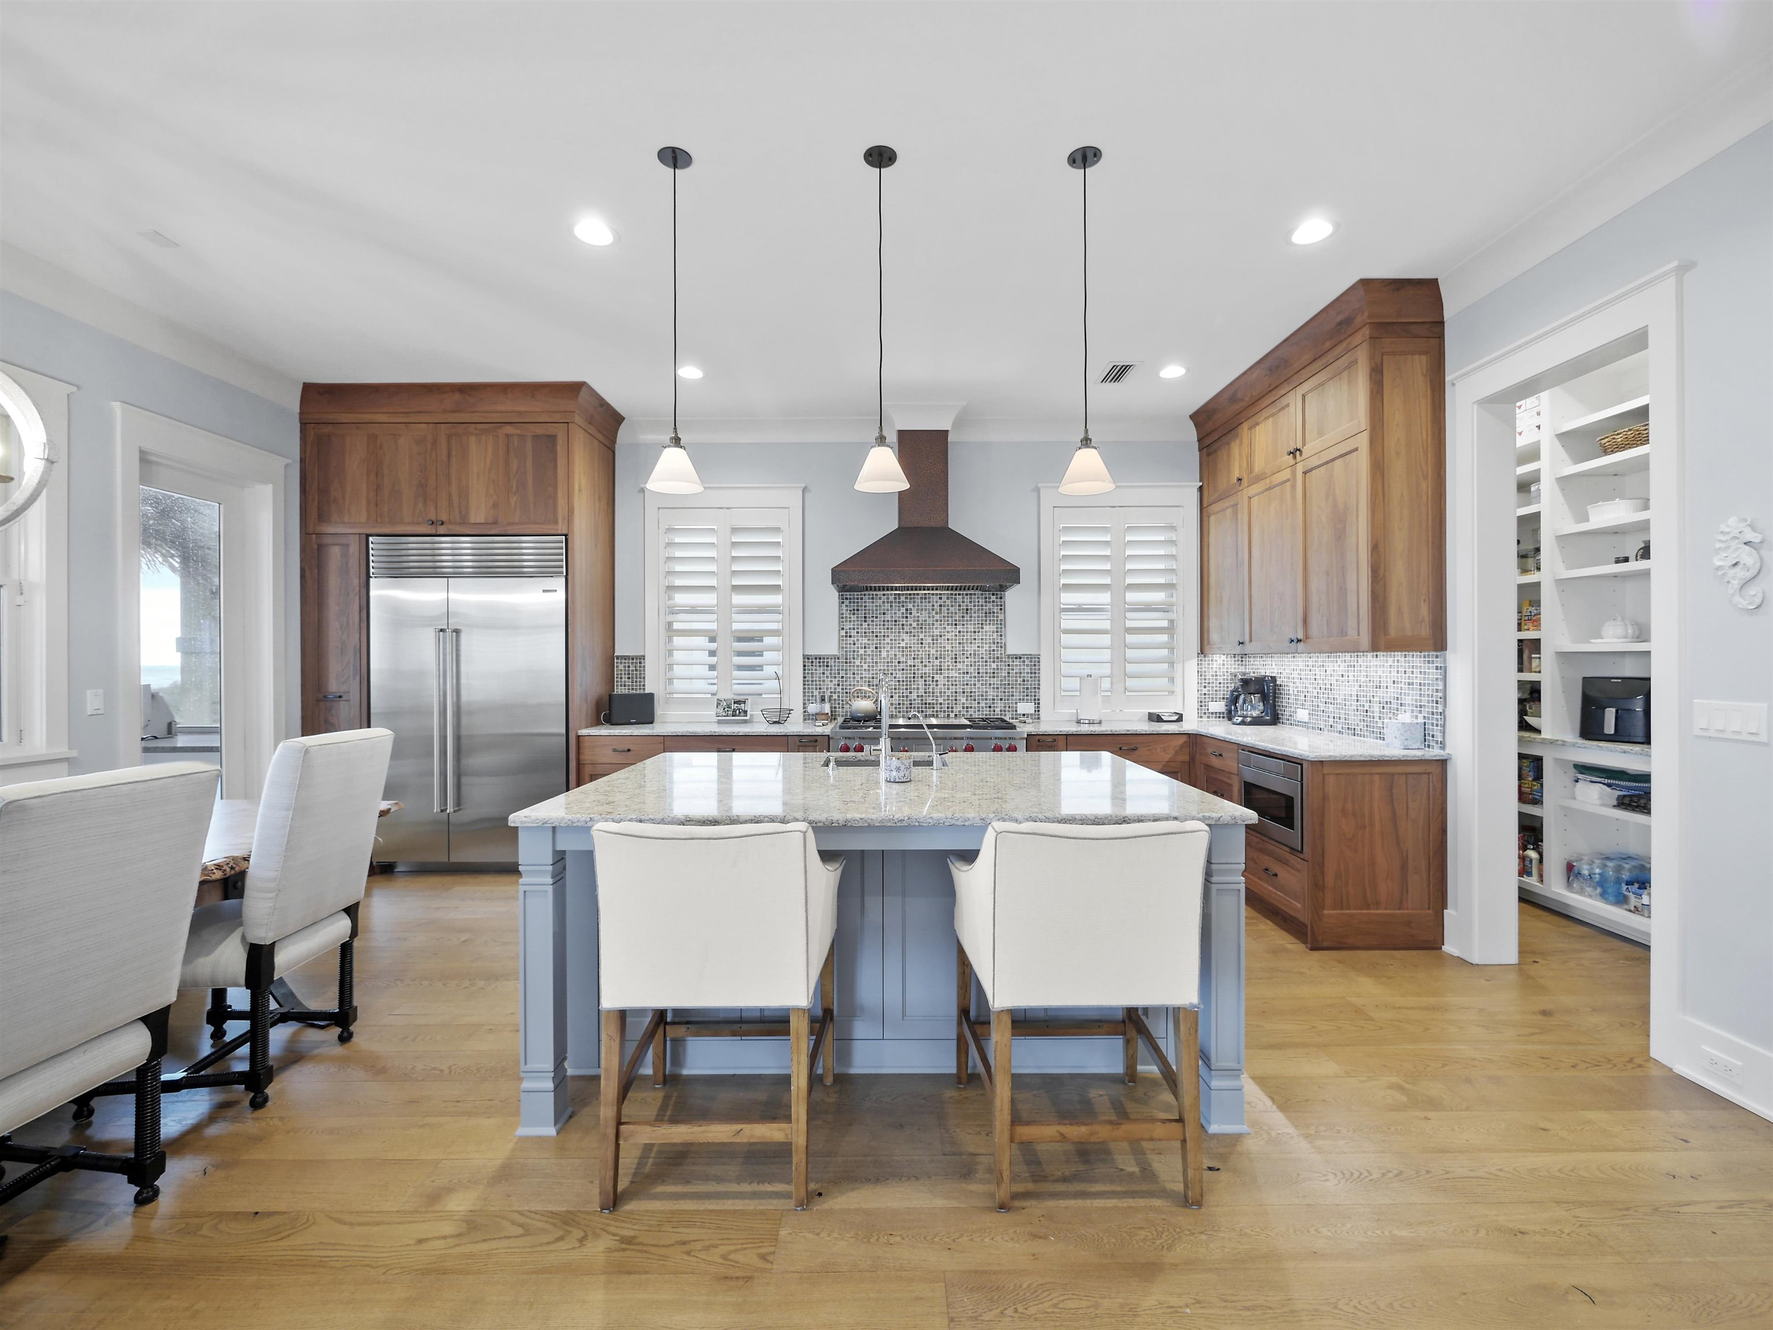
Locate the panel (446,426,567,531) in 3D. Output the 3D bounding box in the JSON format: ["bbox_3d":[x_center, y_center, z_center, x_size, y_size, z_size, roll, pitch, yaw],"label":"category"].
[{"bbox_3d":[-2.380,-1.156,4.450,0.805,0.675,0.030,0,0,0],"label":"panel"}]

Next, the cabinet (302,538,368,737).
[{"bbox_3d":[-3.424,0.209,4.727,0.413,2.060,0.570,0,0,0],"label":"cabinet"}]

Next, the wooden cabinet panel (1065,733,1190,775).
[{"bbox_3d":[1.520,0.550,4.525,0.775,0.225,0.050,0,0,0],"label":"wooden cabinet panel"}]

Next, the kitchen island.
[{"bbox_3d":[-0.006,0.869,2.660,2.065,0.914,1.365,0,0,0],"label":"kitchen island"}]

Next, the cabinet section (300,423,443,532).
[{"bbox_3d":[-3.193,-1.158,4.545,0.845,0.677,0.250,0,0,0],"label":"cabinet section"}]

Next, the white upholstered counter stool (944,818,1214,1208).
[{"bbox_3d":[0.523,0.854,2.018,0.640,0.950,0.610,0,0,0],"label":"white upholstered counter stool"}]

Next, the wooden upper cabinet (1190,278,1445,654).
[{"bbox_3d":[2.356,-0.893,4.184,0.440,1.670,1.900,0,0,0],"label":"wooden upper cabinet"}]

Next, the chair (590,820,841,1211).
[{"bbox_3d":[-0.447,0.848,1.995,0.630,0.955,0.610,0,0,0],"label":"chair"}]

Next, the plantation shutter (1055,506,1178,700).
[{"bbox_3d":[1.655,-0.415,5.153,0.910,1.405,0.070,0,0,0],"label":"plantation shutter"}]

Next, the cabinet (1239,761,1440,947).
[{"bbox_3d":[2.270,0.888,3.660,0.640,0.876,0.680,0,0,0],"label":"cabinet"}]

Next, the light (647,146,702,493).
[{"bbox_3d":[-0.719,-1.158,2.440,0.195,1.132,0.195,0,0,0],"label":"light"}]

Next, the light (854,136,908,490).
[{"bbox_3d":[-0.018,-1.158,2.440,0.195,1.132,0.195,0,0,0],"label":"light"}]

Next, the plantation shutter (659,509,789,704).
[{"bbox_3d":[-1.165,-0.408,5.146,0.932,1.415,0.070,0,0,0],"label":"plantation shutter"}]

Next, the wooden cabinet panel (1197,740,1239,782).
[{"bbox_3d":[2.007,0.536,4.241,0.100,0.175,0.470,0,0,0],"label":"wooden cabinet panel"}]

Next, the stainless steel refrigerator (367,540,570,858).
[{"bbox_3d":[-2.584,0.228,4.714,1.211,2.047,0.640,0,0,0],"label":"stainless steel refrigerator"}]

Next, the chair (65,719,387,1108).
[{"bbox_3d":[-2.050,0.781,2.310,0.690,1.090,0.500,0,0,-6],"label":"chair"}]

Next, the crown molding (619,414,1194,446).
[{"bbox_3d":[0.150,-1.639,5.040,4.060,0.170,0.120,0,0,0],"label":"crown molding"}]

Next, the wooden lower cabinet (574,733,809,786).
[{"bbox_3d":[-1.200,0.888,4.770,1.450,0.876,0.620,0,0,0],"label":"wooden lower cabinet"}]

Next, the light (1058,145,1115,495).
[{"bbox_3d":[0.680,-1.158,2.440,0.195,1.132,0.195,0,0,0],"label":"light"}]

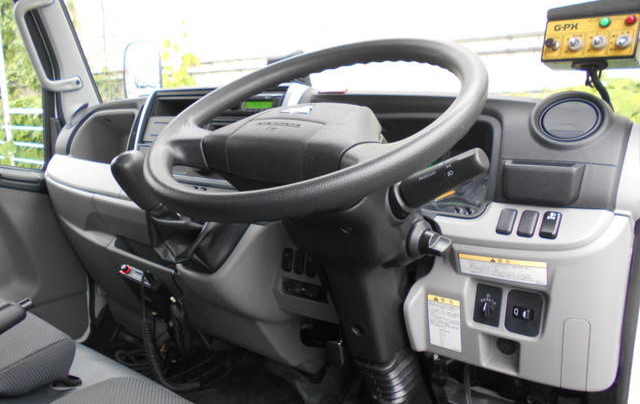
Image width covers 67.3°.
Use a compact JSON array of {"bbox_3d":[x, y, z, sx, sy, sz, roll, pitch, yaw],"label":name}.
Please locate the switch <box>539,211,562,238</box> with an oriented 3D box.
[{"bbox_3d":[0.291,0.029,0.607,0.020,0.008,0.039,4,50,32],"label":"switch"}]

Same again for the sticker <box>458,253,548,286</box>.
[{"bbox_3d":[0.235,0.085,0.622,0.107,0.030,0.002,4,30,32],"label":"sticker"}]

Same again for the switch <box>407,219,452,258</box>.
[{"bbox_3d":[0.135,0.047,0.587,0.040,0.041,0.043,-5,14,-38],"label":"switch"}]

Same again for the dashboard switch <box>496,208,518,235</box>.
[{"bbox_3d":[0.242,0.025,0.623,0.020,0.008,0.039,4,50,32],"label":"dashboard switch"}]

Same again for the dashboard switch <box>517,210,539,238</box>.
[{"bbox_3d":[0.266,0.028,0.615,0.020,0.008,0.039,4,50,32],"label":"dashboard switch"}]

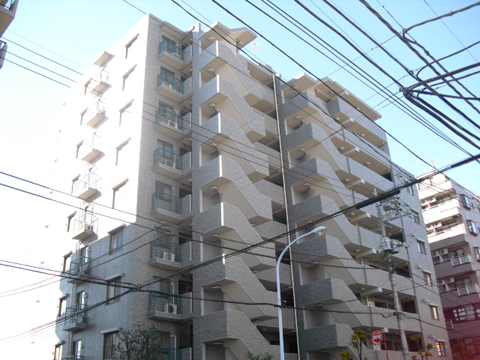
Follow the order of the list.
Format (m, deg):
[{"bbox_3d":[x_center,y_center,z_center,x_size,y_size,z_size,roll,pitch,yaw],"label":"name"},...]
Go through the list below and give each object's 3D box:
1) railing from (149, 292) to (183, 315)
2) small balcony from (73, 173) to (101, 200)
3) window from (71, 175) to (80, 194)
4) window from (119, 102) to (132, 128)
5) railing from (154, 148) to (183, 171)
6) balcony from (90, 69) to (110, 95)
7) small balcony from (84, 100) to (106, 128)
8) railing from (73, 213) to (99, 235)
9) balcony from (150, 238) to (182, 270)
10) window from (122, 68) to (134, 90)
[{"bbox_3d":[-3.997,6.653,26.821,1.701,1.092,0.523,21,-35,-40],"label":"railing"},{"bbox_3d":[-10.196,0.387,33.519,0.621,1.302,1.694,21,-35,-38],"label":"small balcony"},{"bbox_3d":[-11.611,0.384,35.187,0.180,1.060,1.000,21,-34,-40],"label":"window"},{"bbox_3d":[-7.531,-4.287,32.959,0.183,1.262,1.628,21,-35,-38],"label":"window"},{"bbox_3d":[-4.375,-1.146,30.698,1.702,1.103,0.530,21,-34,-40],"label":"railing"},{"bbox_3d":[-10.561,-7.338,37.503,0.621,1.302,1.694,21,-35,-38],"label":"balcony"},{"bbox_3d":[-10.439,-4.763,36.175,0.621,1.302,1.694,21,-35,-38],"label":"small balcony"},{"bbox_3d":[-9.927,2.819,31.765,0.550,1.069,1.547,21,-34,-40],"label":"railing"},{"bbox_3d":[-4.173,4.215,28.137,1.732,1.380,0.600,21,-34,-40],"label":"balcony"},{"bbox_3d":[-7.635,-6.853,34.261,0.183,1.221,1.577,21,-35,-38],"label":"window"}]

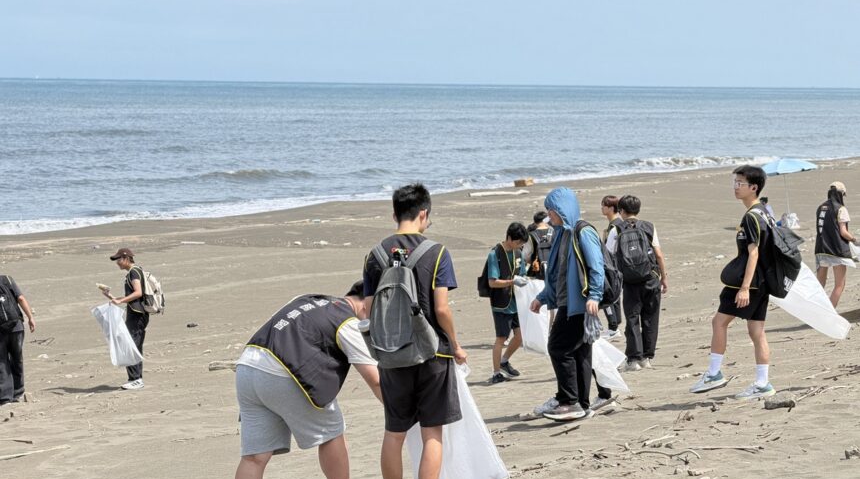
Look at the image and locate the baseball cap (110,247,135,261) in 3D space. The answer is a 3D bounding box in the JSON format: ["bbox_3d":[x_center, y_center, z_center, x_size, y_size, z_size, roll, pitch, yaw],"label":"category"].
[{"bbox_3d":[-3.589,0.175,29.000,0.270,0.140,0.180,-12,5,-6],"label":"baseball cap"}]

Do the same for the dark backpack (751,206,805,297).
[{"bbox_3d":[2.588,0.097,18.450,0.350,0.630,0.300,0,4,-14],"label":"dark backpack"}]

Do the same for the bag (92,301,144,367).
[{"bbox_3d":[-3.659,1.121,29.000,0.600,0.740,0.400,1,4,0],"label":"bag"}]

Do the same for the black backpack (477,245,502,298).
[{"bbox_3d":[0.631,0.318,25.500,0.250,0.500,0.300,4,5,39],"label":"black backpack"}]

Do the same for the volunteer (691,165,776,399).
[{"bbox_3d":[2.252,0.315,18.400,0.580,1.710,0.490,0,4,-15],"label":"volunteer"}]

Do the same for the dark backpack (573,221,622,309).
[{"bbox_3d":[1.278,0.198,18.950,0.320,0.600,0.330,-2,4,-35],"label":"dark backpack"}]

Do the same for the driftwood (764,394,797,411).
[{"bbox_3d":[2.554,1.188,18.100,0.235,0.110,0.140,1,4,0],"label":"driftwood"}]

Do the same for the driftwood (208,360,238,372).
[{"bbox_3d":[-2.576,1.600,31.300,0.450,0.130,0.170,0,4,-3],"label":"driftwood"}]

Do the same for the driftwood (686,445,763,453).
[{"bbox_3d":[1.754,1.251,14.800,0.470,0.040,0.070,1,4,6],"label":"driftwood"}]

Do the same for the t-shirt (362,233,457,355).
[{"bbox_3d":[-0.104,0.279,12.600,0.450,0.600,0.280,2,4,21],"label":"t-shirt"}]

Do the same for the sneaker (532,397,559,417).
[{"bbox_3d":[0.912,1.271,18.800,0.285,0.120,0.110,-1,4,-28],"label":"sneaker"}]

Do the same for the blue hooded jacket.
[{"bbox_3d":[1.063,0.091,18.800,0.420,0.950,0.520,-2,4,-35],"label":"blue hooded jacket"}]

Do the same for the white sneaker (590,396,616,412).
[{"bbox_3d":[1.320,1.247,18.950,0.280,0.115,0.110,-1,4,-22],"label":"white sneaker"}]

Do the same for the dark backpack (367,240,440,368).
[{"bbox_3d":[-0.133,0.320,12.430,0.330,0.600,0.270,2,4,24],"label":"dark backpack"}]

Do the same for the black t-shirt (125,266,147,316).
[{"bbox_3d":[-3.497,0.618,29.500,0.270,0.580,0.440,0,4,-12],"label":"black t-shirt"}]

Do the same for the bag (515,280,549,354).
[{"bbox_3d":[1.050,0.791,25.200,0.420,0.750,0.360,1,4,0],"label":"bag"}]

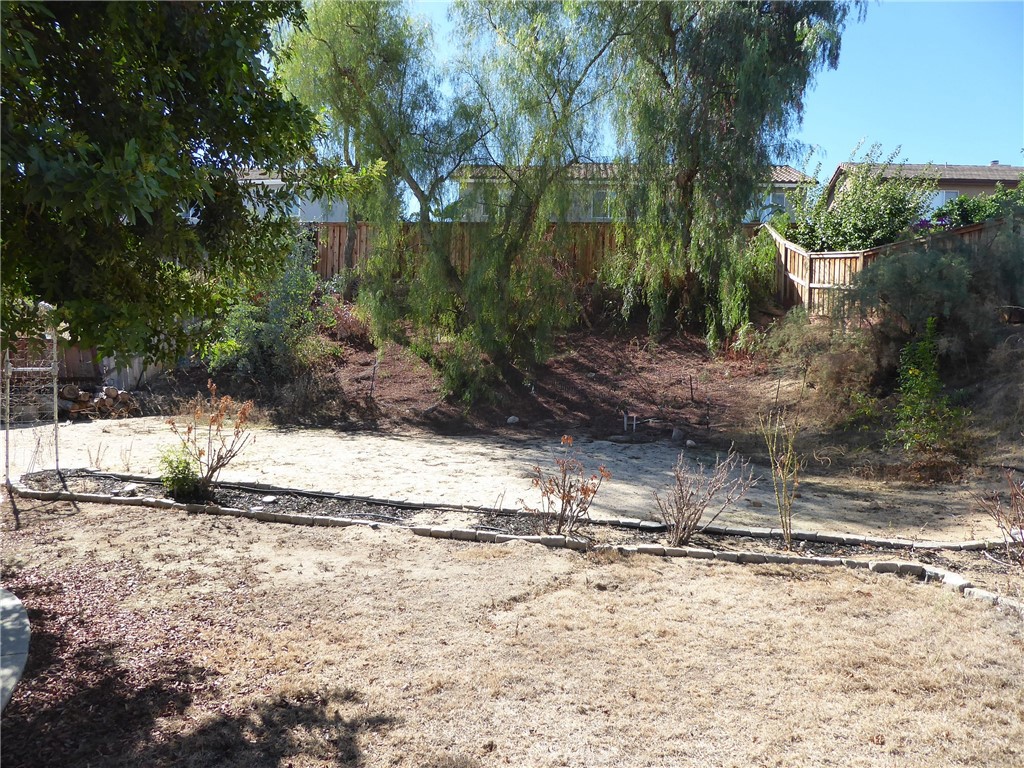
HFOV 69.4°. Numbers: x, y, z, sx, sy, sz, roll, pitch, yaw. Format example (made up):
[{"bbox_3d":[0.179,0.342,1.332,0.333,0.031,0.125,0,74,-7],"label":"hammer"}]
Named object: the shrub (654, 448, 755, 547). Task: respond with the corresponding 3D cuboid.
[{"bbox_3d":[1.609,0.944,6.150,0.807,0.803,0.740,0,2,0],"label":"shrub"}]

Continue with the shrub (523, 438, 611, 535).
[{"bbox_3d":[0.492,0.895,6.550,0.724,0.881,0.700,0,2,0],"label":"shrub"}]

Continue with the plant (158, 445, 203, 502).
[{"bbox_3d":[-3.670,0.992,8.200,0.470,0.590,0.460,0,2,0],"label":"plant"}]

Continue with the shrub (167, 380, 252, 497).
[{"bbox_3d":[-3.466,0.609,8.500,0.985,1.279,0.880,0,2,0],"label":"shrub"}]

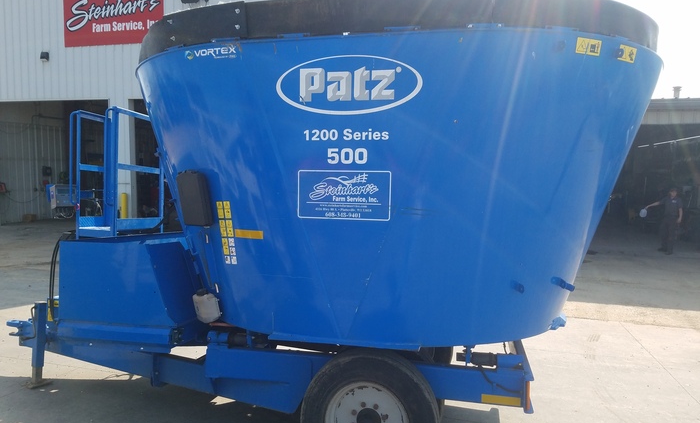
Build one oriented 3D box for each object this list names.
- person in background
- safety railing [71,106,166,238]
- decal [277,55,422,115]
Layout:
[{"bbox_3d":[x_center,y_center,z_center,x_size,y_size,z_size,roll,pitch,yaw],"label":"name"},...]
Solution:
[{"bbox_3d":[8.194,0.274,13.700,0.920,1.720,0.450,5,6,41],"label":"person in background"},{"bbox_3d":[-2.106,-0.334,4.804,0.429,1.125,0.813,2,2,14],"label":"safety railing"},{"bbox_3d":[-0.013,-0.759,3.159,0.903,0.352,0.020,2,9,14],"label":"decal"}]

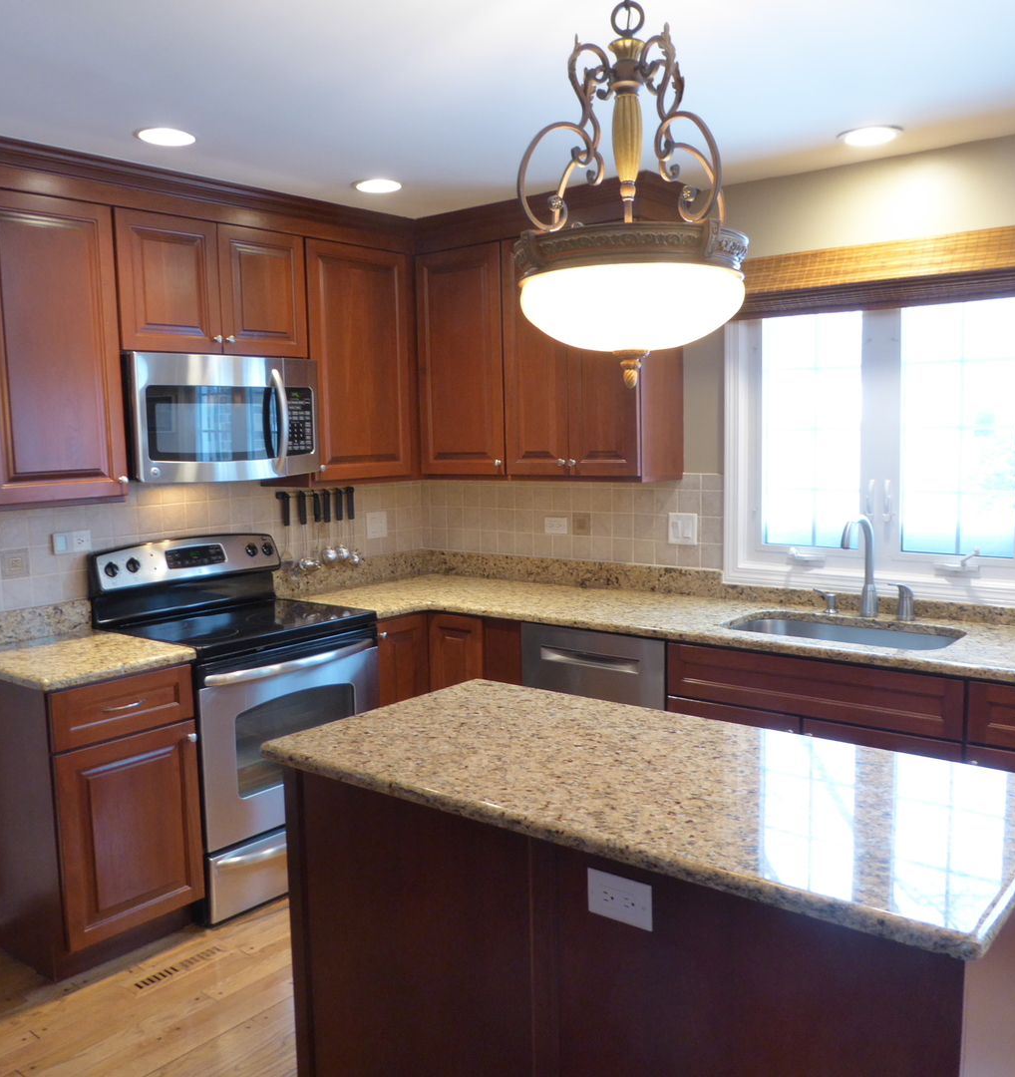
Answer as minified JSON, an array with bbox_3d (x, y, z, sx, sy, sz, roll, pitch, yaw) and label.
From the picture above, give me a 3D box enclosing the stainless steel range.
[{"bbox_3d":[-0.934,0.618,3.608,0.680,1.185,0.763,3,8,39],"label":"stainless steel range"}]

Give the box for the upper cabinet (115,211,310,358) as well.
[{"bbox_3d":[-1.109,-0.870,3.532,0.320,0.445,0.755,3,8,39],"label":"upper cabinet"}]

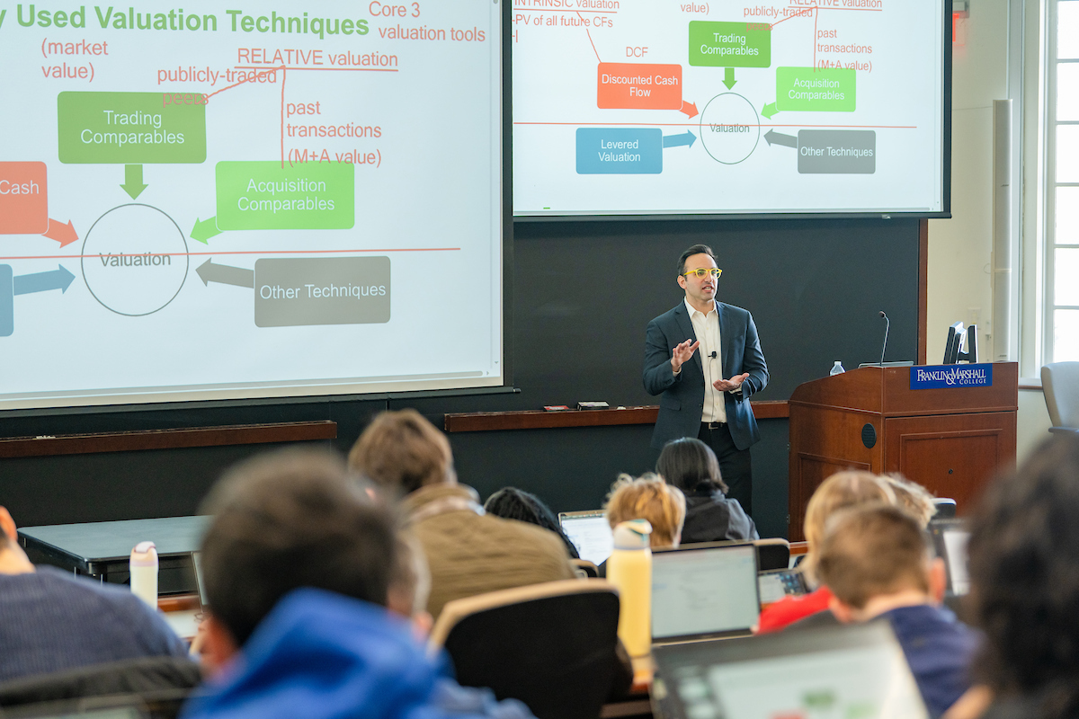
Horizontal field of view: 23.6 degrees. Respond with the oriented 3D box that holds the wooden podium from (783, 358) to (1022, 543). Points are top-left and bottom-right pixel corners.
[{"bbox_3d":[1.720,0.590,12.261,0.770,1.180,0.770,-2,5,-28],"label":"wooden podium"}]

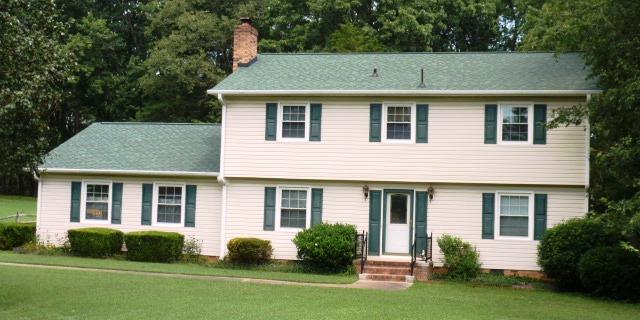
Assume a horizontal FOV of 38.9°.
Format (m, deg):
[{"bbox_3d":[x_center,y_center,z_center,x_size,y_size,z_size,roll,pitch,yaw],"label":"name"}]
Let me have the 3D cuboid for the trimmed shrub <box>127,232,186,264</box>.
[{"bbox_3d":[-5.415,2.820,29.599,1.818,1.030,1.161,1,-2,13],"label":"trimmed shrub"}]

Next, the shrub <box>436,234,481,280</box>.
[{"bbox_3d":[4.166,2.931,27.270,1.313,1.374,1.212,1,-2,13],"label":"shrub"}]

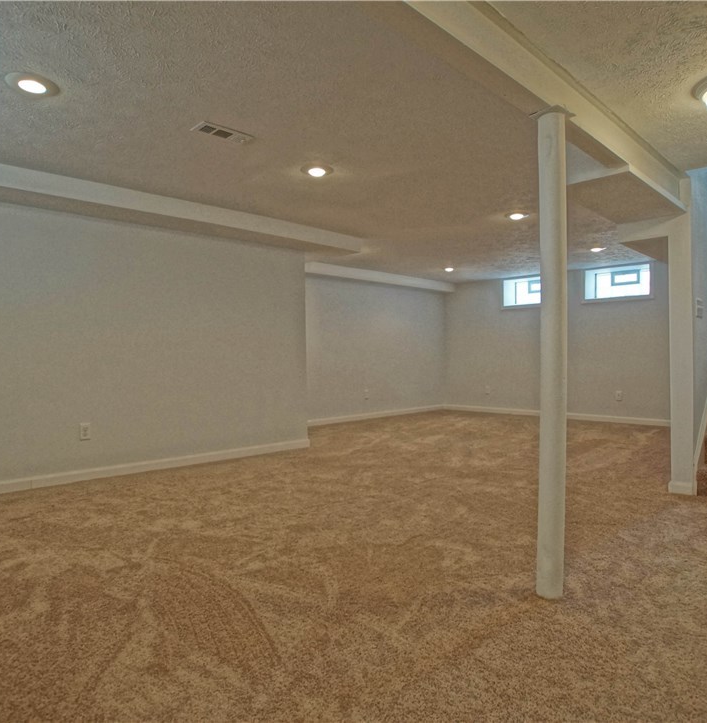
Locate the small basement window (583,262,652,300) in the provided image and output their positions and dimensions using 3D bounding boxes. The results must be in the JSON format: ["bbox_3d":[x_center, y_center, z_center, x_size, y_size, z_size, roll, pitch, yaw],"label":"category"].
[{"bbox_3d":[3.760,-1.112,6.867,0.140,0.420,0.830,-1,1,-45],"label":"small basement window"}]

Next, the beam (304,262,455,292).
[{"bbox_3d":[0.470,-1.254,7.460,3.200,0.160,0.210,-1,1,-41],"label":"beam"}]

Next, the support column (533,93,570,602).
[{"bbox_3d":[0.781,-0.028,1.904,0.105,1.930,0.105,-1,1,-45],"label":"support column"}]

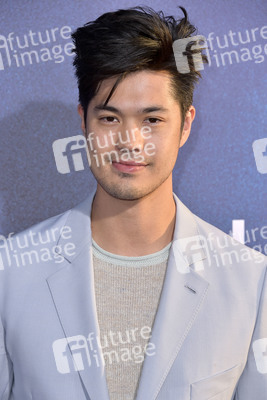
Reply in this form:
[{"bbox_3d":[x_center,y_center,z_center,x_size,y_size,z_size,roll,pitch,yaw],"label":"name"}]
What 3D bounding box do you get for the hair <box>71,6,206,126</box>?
[{"bbox_3d":[0.007,-0.188,2.460,0.198,0.198,0.235,2,1,9],"label":"hair"}]

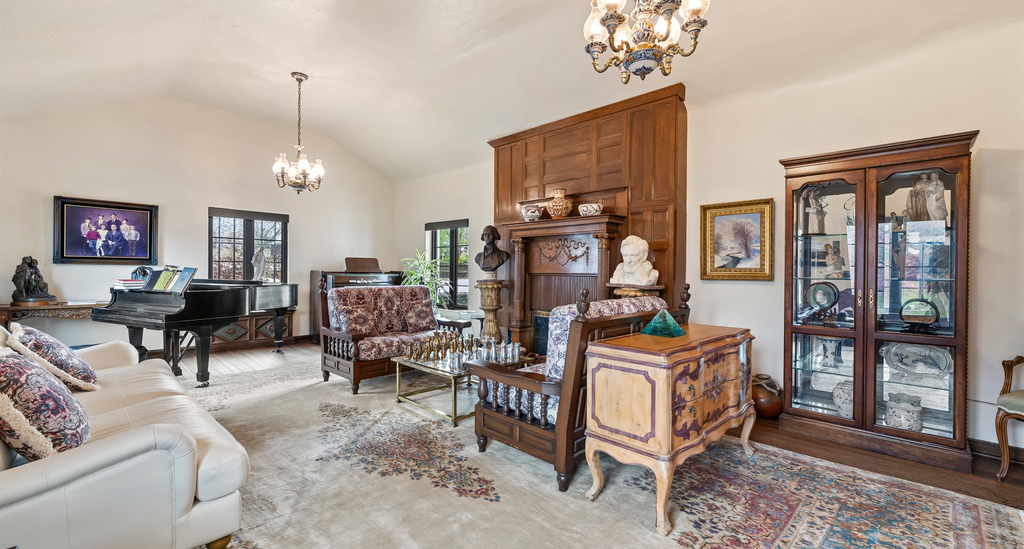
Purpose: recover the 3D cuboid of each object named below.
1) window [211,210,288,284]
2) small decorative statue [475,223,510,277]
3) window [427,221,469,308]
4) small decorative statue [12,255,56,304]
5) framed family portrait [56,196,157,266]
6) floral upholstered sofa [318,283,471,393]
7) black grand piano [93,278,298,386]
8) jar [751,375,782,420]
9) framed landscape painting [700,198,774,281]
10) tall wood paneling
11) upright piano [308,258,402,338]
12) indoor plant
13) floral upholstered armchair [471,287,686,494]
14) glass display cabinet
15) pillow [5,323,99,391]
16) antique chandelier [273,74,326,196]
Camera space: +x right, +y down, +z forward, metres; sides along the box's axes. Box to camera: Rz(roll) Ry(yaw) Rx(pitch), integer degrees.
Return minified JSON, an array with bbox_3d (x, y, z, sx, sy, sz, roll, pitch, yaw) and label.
[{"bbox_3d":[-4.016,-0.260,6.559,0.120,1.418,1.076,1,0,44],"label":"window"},{"bbox_3d":[-0.249,-0.277,5.318,0.460,0.670,0.280,1,0,33],"label":"small decorative statue"},{"bbox_3d":[-1.096,-0.163,7.149,1.185,1.437,0.130,1,0,44],"label":"window"},{"bbox_3d":[-5.343,0.079,4.769,0.260,0.550,0.350,1,1,45],"label":"small decorative statue"},{"bbox_3d":[-5.092,-0.527,5.398,0.060,0.808,0.963,1,0,44],"label":"framed family portrait"},{"bbox_3d":[-1.336,0.619,4.897,0.936,1.090,1.463,1,0,44],"label":"floral upholstered sofa"},{"bbox_3d":[-3.444,0.591,5.257,1.490,1.080,2.080,1,1,26],"label":"black grand piano"},{"bbox_3d":[2.113,1.014,3.569,0.330,0.360,0.330,1,1,45],"label":"jar"},{"bbox_3d":[2.049,-0.301,3.911,0.620,0.725,0.060,1,0,44],"label":"framed landscape painting"},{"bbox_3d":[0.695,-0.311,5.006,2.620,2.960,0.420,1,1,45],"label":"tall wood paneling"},{"bbox_3d":[-2.632,0.496,7.439,0.616,1.304,1.440,1,0,44],"label":"upright piano"},{"bbox_3d":[-1.279,0.108,6.404,0.760,0.960,0.740,0,1,0],"label":"indoor plant"},{"bbox_3d":[0.541,0.629,3.066,1.070,1.115,1.410,1,1,45],"label":"floral upholstered armchair"},{"bbox_3d":[2.579,0.173,3.084,1.030,2.060,0.460,1,1,45],"label":"glass display cabinet"},{"bbox_3d":[-2.671,0.483,2.477,0.438,0.160,0.438,1,-43,44],"label":"pillow"},{"bbox_3d":[-2.522,-1.669,5.058,0.570,1.420,0.570,1,1,45],"label":"antique chandelier"}]

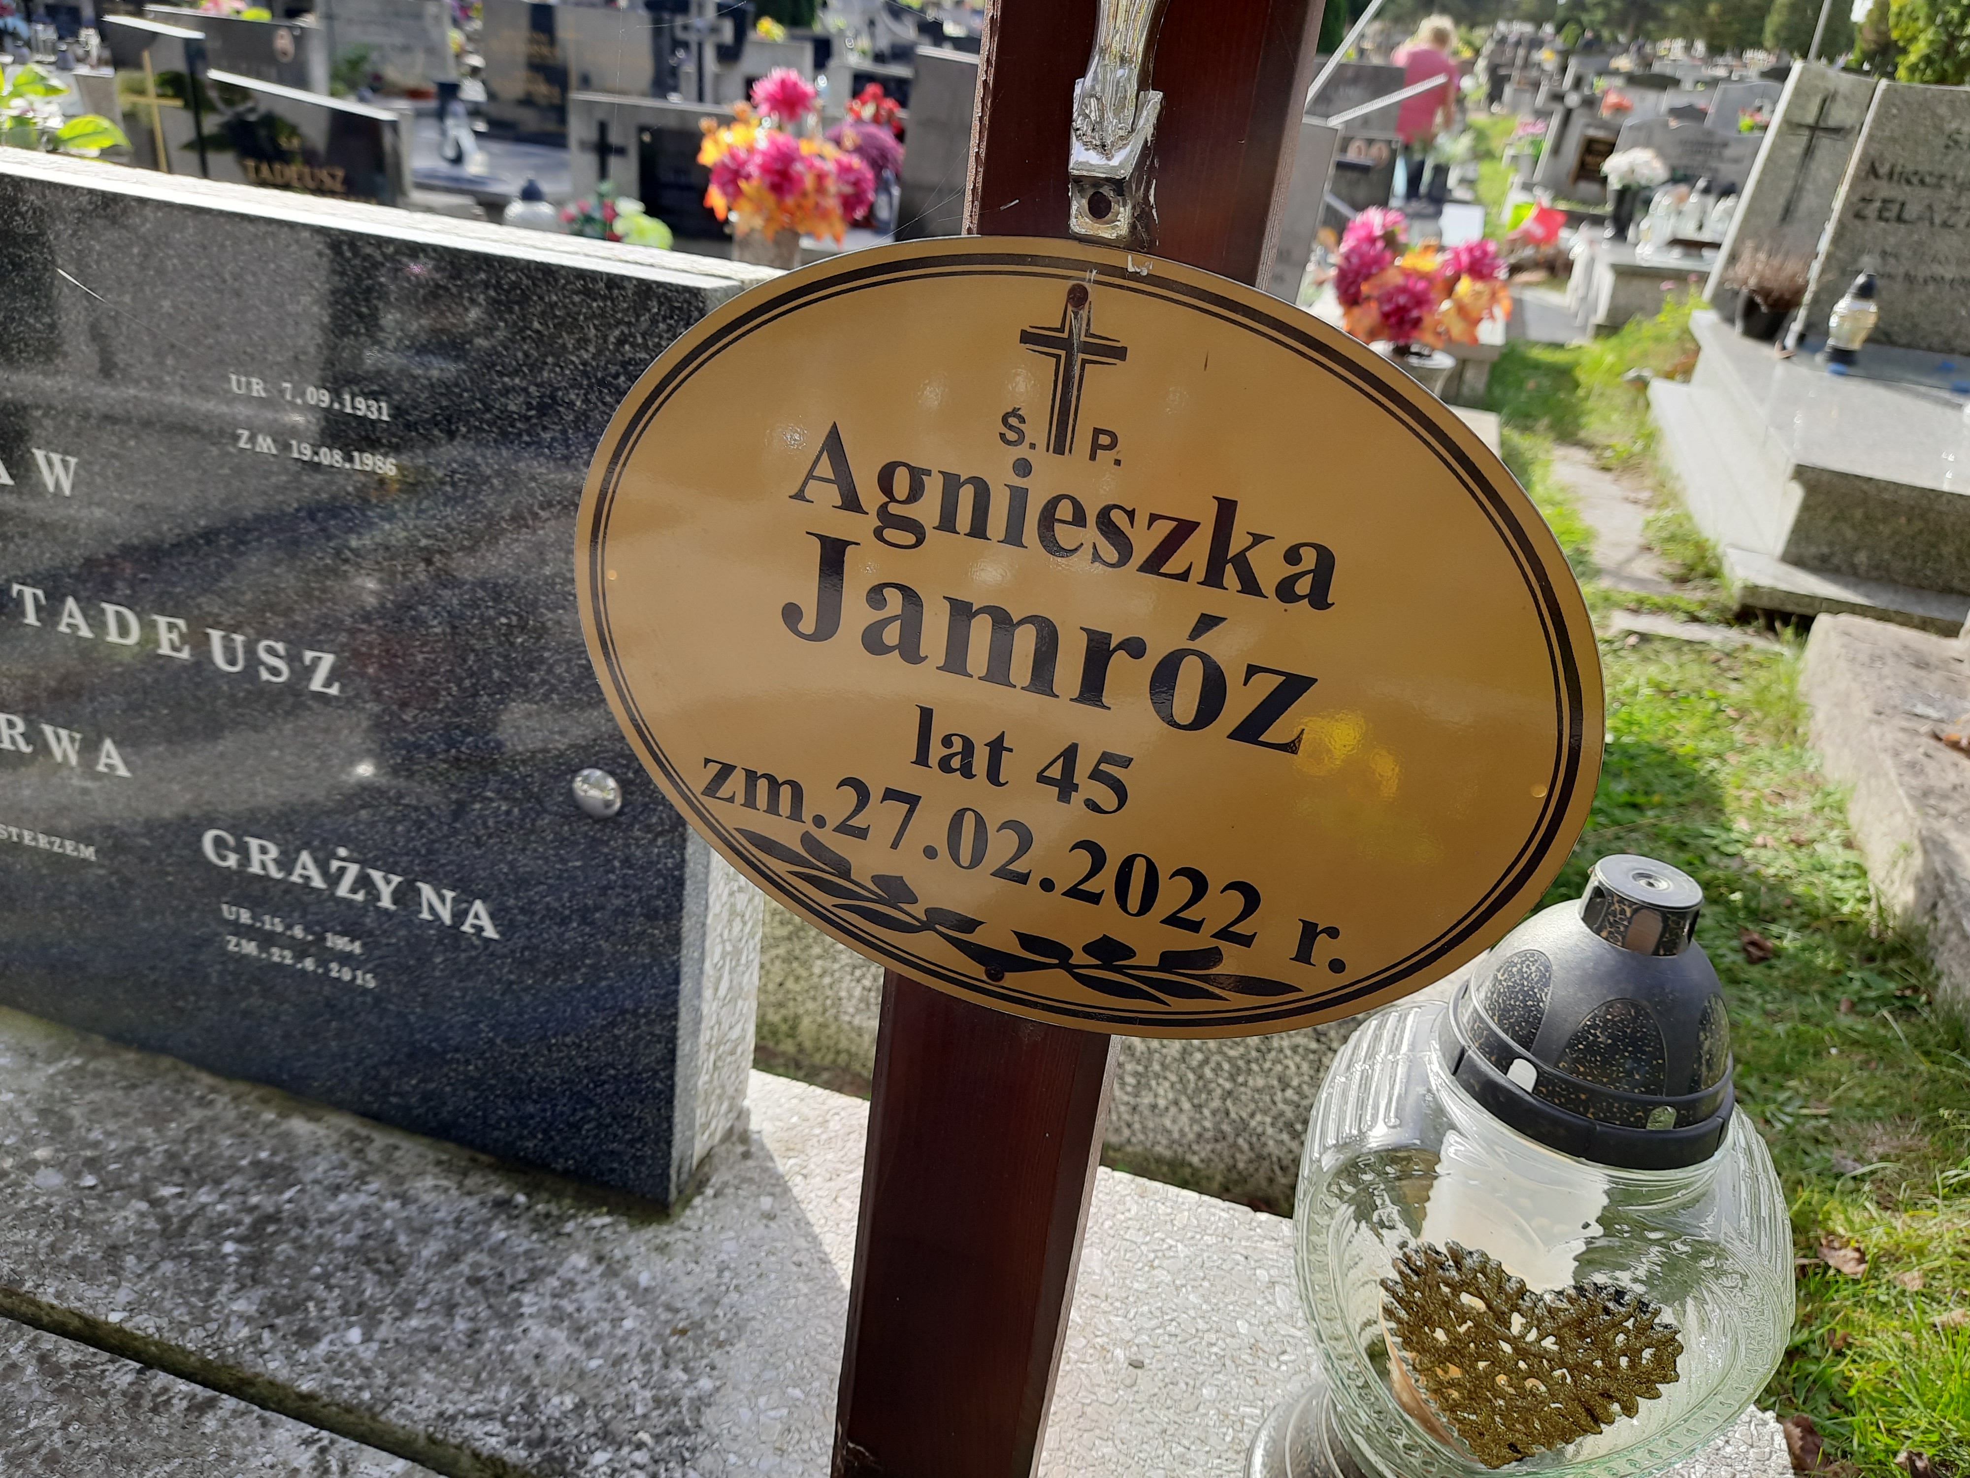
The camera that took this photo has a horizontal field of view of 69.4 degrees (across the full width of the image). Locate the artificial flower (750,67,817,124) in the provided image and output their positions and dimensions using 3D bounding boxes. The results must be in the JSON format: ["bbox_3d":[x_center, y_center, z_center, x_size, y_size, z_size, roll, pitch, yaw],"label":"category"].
[{"bbox_3d":[-0.400,-1.275,2.820,0.128,0.110,0.105,2,28,-9],"label":"artificial flower"}]

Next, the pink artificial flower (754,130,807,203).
[{"bbox_3d":[-0.396,-1.105,2.750,0.115,0.135,0.095,2,28,-9],"label":"pink artificial flower"}]

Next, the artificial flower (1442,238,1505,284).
[{"bbox_3d":[0.934,-0.912,2.720,0.120,0.095,0.110,5,28,-4],"label":"artificial flower"}]

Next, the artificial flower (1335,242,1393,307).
[{"bbox_3d":[0.720,-0.881,2.700,0.100,0.122,0.112,-20,38,-41],"label":"artificial flower"}]

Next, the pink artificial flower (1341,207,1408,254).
[{"bbox_3d":[0.755,-0.987,2.760,0.120,0.105,0.105,17,29,20],"label":"pink artificial flower"}]

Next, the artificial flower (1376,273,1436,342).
[{"bbox_3d":[0.786,-0.806,2.660,0.115,0.130,0.095,13,28,12],"label":"artificial flower"}]

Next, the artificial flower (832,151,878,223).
[{"bbox_3d":[-0.254,-1.078,2.780,0.110,0.125,0.100,-20,38,-41],"label":"artificial flower"}]

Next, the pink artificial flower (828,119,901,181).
[{"bbox_3d":[-0.253,-1.243,3.000,0.155,0.130,0.140,3,28,-6],"label":"pink artificial flower"}]

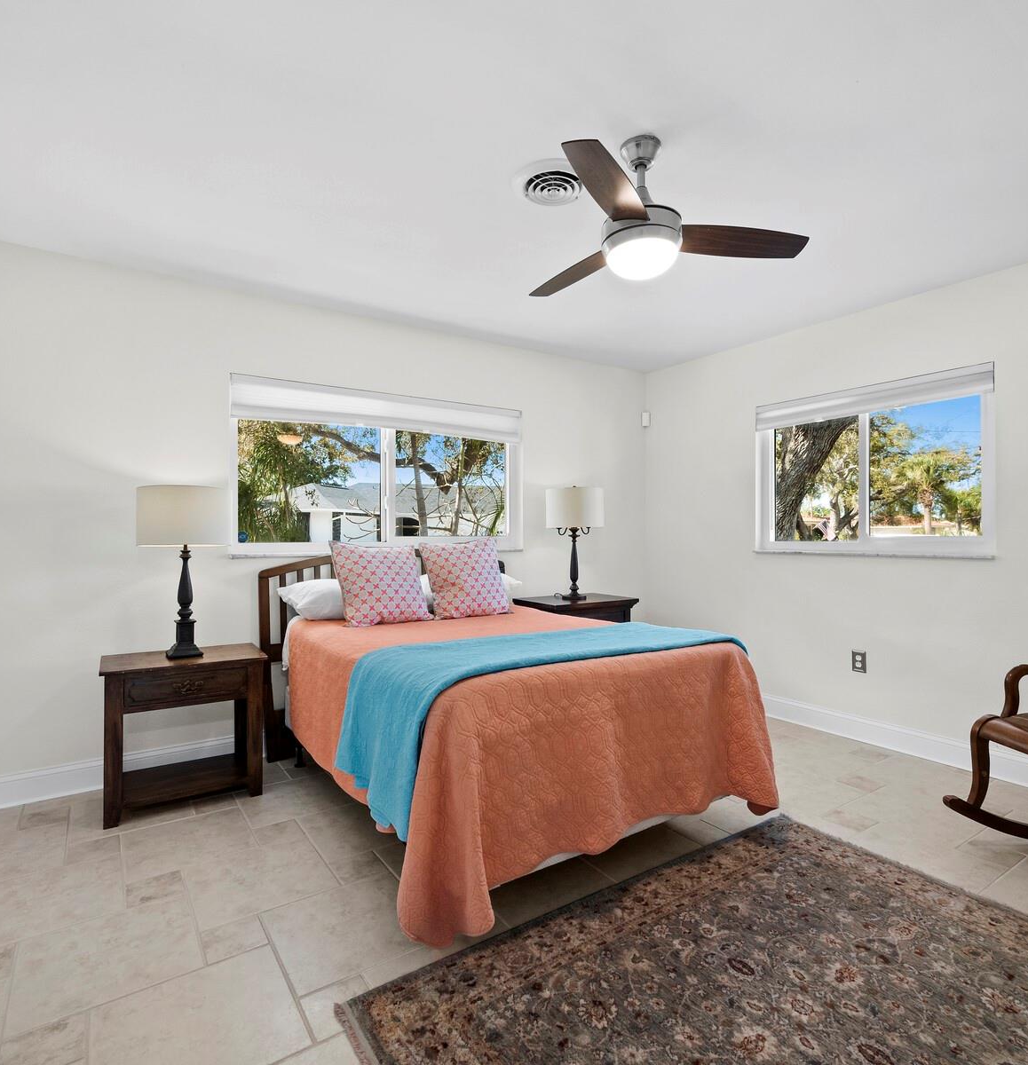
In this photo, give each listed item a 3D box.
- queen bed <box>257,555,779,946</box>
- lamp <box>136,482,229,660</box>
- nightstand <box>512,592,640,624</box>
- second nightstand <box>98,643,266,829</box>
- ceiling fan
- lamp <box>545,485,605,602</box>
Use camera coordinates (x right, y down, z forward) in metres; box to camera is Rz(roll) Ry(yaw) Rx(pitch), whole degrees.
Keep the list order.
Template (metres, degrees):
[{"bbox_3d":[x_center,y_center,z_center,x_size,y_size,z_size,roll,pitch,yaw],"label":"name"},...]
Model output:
[{"bbox_3d":[-0.146,0.659,2.699,1.562,1.099,2.016,0,0,-33],"label":"queen bed"},{"bbox_3d":[-1.531,0.178,2.672,0.366,0.788,0.366,0,0,-33],"label":"lamp"},{"bbox_3d":[0.427,0.832,3.936,0.685,0.751,0.454,0,0,-33],"label":"nightstand"},{"bbox_3d":[-1.508,0.891,2.633,0.630,0.637,0.403,0,0,-33],"label":"second nightstand"},{"bbox_3d":[0.454,-1.053,1.880,1.008,0.433,1.038,0,0,0],"label":"ceiling fan"},{"bbox_3d":[0.421,0.069,3.944,0.388,0.776,0.388,0,0,0],"label":"lamp"}]

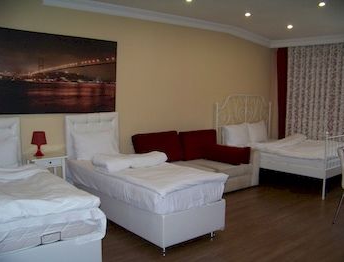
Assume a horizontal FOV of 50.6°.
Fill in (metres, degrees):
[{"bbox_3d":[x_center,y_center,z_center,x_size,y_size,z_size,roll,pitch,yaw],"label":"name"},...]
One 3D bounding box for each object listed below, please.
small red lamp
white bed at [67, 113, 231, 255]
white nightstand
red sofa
[{"bbox_3d":[-1.695,0.170,4.641,0.190,0.310,0.190,-4,7,-39],"label":"small red lamp"},{"bbox_3d":[-0.450,0.440,4.431,0.870,1.190,2.250,-4,7,-39],"label":"white bed"},{"bbox_3d":[-1.626,0.666,4.714,0.460,0.680,0.360,-4,7,-39],"label":"white nightstand"},{"bbox_3d":[0.333,0.486,5.710,1.880,0.860,1.070,-4,7,-39],"label":"red sofa"}]

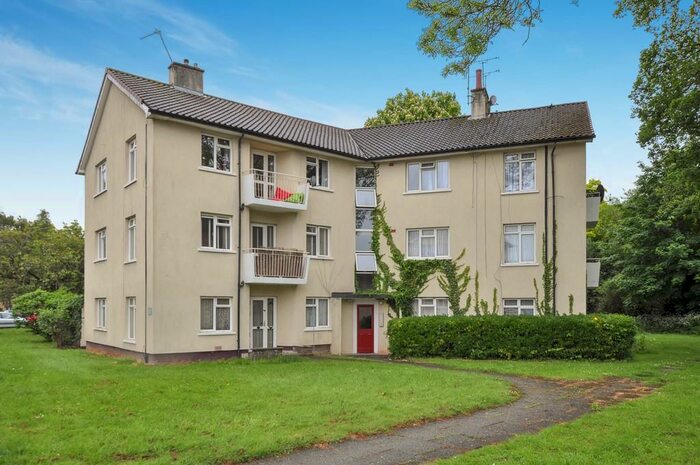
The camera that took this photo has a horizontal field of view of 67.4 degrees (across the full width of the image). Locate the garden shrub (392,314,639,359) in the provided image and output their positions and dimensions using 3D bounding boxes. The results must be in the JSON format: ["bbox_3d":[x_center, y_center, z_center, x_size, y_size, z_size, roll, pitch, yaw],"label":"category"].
[{"bbox_3d":[5.423,3.688,18.508,8.100,1.460,1.300,-1,-5,18],"label":"garden shrub"}]

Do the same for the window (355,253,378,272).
[{"bbox_3d":[0.665,1.224,21.400,0.860,0.780,0.200,1,-3,-10],"label":"window"}]

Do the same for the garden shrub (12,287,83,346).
[{"bbox_3d":[-15.183,4.366,27.044,2.000,2.570,7.500,3,-5,-39],"label":"garden shrub"}]

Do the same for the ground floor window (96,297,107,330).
[{"bbox_3d":[-10.203,3.365,21.517,0.140,1.313,1.659,4,-6,-38],"label":"ground floor window"}]

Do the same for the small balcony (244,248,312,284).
[{"bbox_3d":[-2.575,1.222,18.572,2.252,1.183,0.900,4,-6,-38],"label":"small balcony"}]

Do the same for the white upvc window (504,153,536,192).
[{"bbox_3d":[6.400,-2.235,19.702,1.144,1.503,0.120,-1,-3,21],"label":"white upvc window"}]

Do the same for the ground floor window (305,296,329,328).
[{"bbox_3d":[-1.244,3.109,20.091,1.079,1.199,0.150,3,-5,-39],"label":"ground floor window"}]

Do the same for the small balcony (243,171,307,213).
[{"bbox_3d":[-2.559,-1.405,18.512,2.192,1.143,0.780,3,-5,-39],"label":"small balcony"}]

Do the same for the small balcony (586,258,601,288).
[{"bbox_3d":[10.103,1.781,22.157,0.780,1.162,2.192,-1,-4,20],"label":"small balcony"}]

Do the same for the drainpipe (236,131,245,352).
[{"bbox_3d":[-3.806,0.413,18.040,0.140,7.568,0.130,4,-6,-38],"label":"drainpipe"}]

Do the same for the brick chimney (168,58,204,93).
[{"bbox_3d":[-6.544,-6.252,21.014,1.206,1.354,0.539,3,-5,-39],"label":"brick chimney"}]

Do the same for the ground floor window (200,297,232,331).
[{"bbox_3d":[-4.531,2.798,17.840,1.146,1.242,0.120,2,-4,-37],"label":"ground floor window"}]

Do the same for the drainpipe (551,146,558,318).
[{"bbox_3d":[7.465,0.301,19.143,0.150,7.137,0.160,-1,-3,21],"label":"drainpipe"}]

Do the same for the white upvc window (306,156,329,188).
[{"bbox_3d":[-1.229,-2.281,20.103,1.080,1.150,0.150,3,-5,-39],"label":"white upvc window"}]

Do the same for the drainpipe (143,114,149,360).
[{"bbox_3d":[-6.488,0.335,16.719,0.110,7.620,0.100,2,-4,-39],"label":"drainpipe"}]

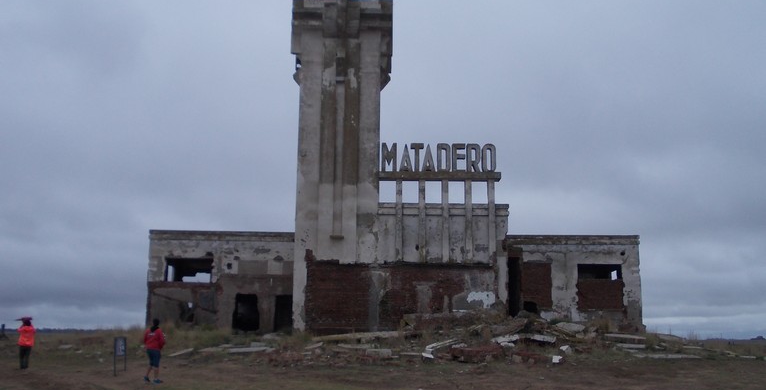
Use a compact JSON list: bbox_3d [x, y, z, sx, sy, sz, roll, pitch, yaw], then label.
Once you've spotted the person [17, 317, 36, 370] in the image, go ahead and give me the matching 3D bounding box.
[{"bbox_3d":[-11.736,4.873,27.654,0.540,1.700,0.420,4,-10,-20],"label":"person"}]

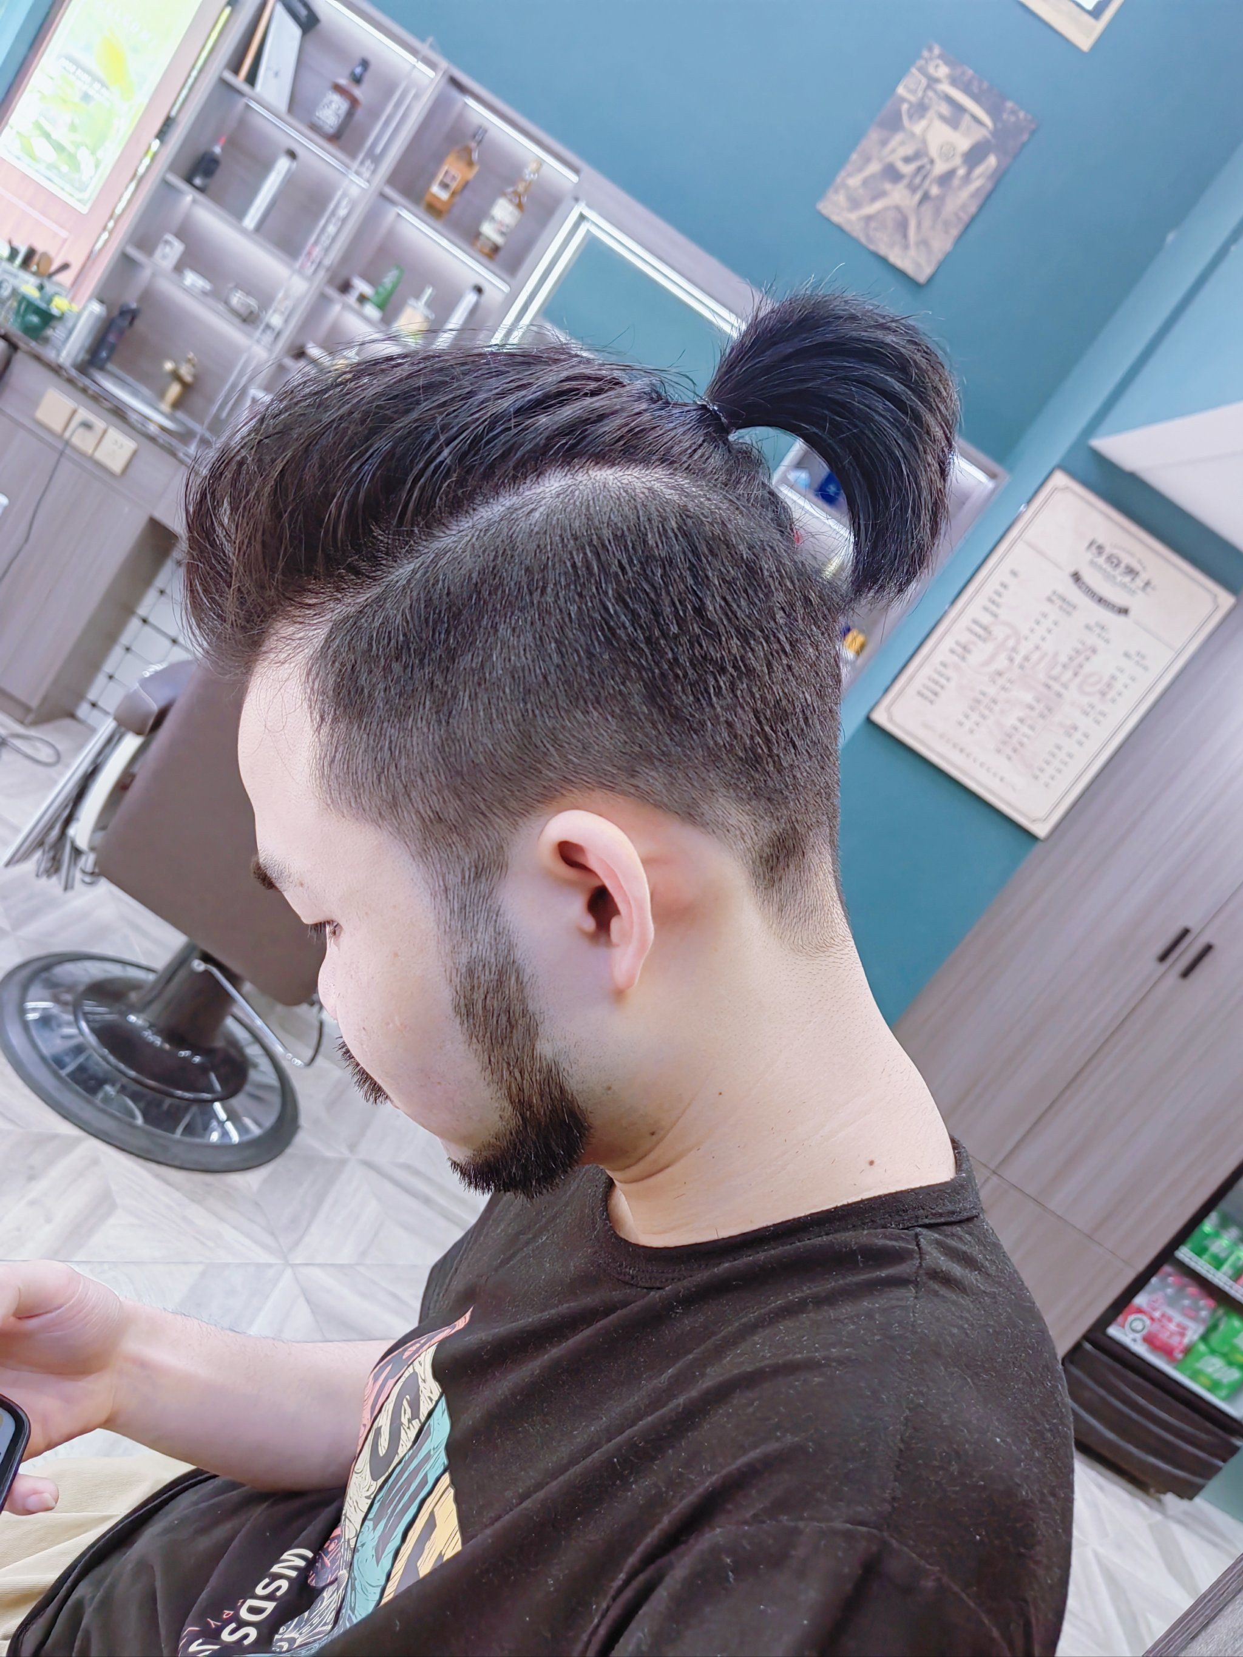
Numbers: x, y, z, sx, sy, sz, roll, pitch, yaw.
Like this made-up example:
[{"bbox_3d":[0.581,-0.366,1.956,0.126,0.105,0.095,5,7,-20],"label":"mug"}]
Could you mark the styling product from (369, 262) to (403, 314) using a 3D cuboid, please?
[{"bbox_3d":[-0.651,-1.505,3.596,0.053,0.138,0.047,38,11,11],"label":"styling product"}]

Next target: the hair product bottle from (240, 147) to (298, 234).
[{"bbox_3d":[-0.972,-1.768,3.585,0.043,0.241,0.043,31,12,-25],"label":"hair product bottle"}]

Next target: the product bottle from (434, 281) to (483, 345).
[{"bbox_3d":[-0.461,-1.400,3.594,0.043,0.236,0.043,33,12,-18],"label":"product bottle"}]

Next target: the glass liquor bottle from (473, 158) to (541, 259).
[{"bbox_3d":[-0.307,-1.694,3.528,0.076,0.285,0.074,34,11,-11],"label":"glass liquor bottle"}]

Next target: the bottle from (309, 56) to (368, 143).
[{"bbox_3d":[-0.757,-1.989,3.525,0.076,0.233,0.074,34,11,-10],"label":"bottle"}]

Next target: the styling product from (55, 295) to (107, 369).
[{"bbox_3d":[-1.423,-1.319,3.416,0.048,0.179,0.048,30,13,-28],"label":"styling product"}]

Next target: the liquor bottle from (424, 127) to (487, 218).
[{"bbox_3d":[-0.452,-1.795,3.540,0.074,0.278,0.067,35,12,-4],"label":"liquor bottle"}]

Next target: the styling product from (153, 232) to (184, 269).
[{"bbox_3d":[-1.285,-1.636,3.670,0.057,0.085,0.036,33,12,-16],"label":"styling product"}]

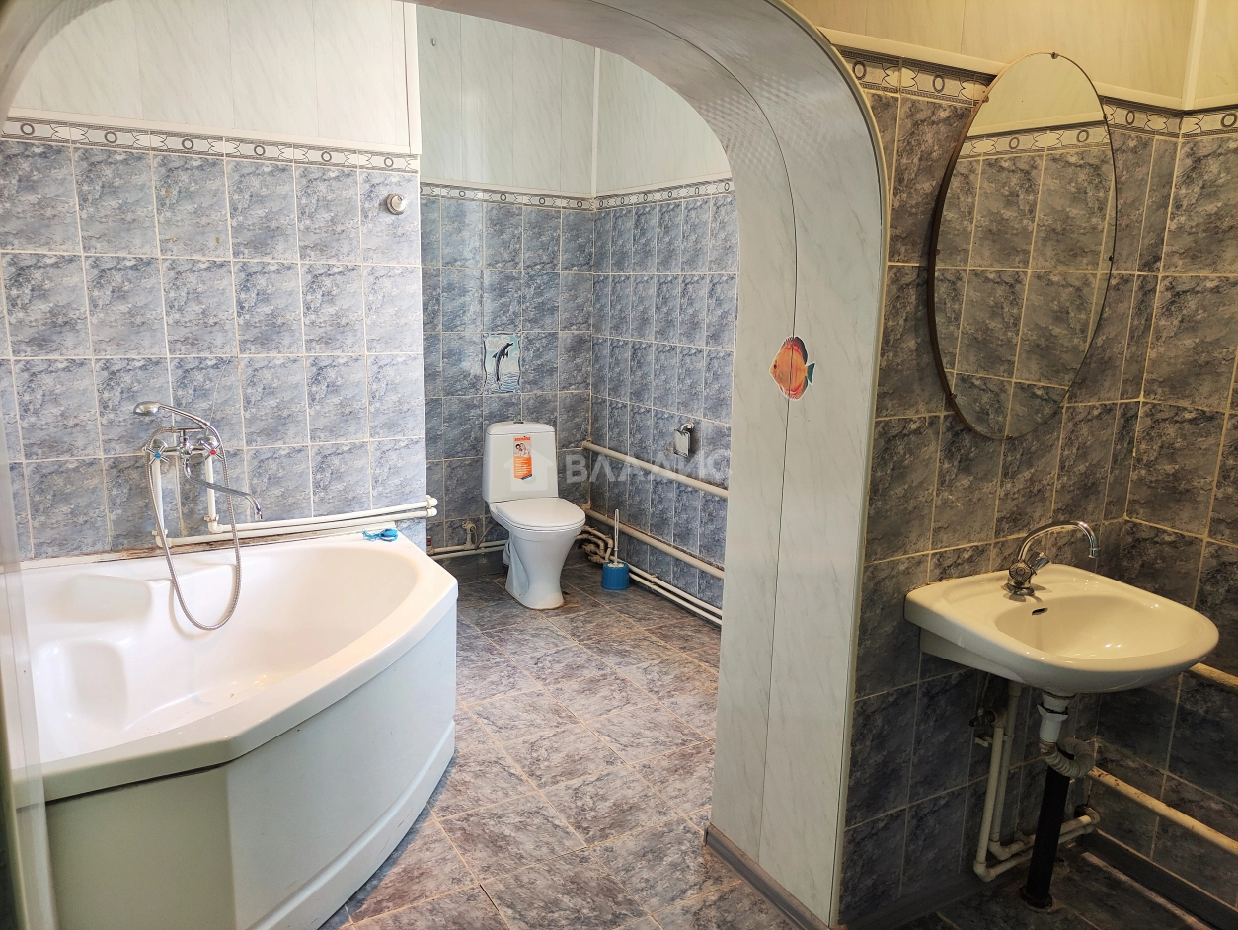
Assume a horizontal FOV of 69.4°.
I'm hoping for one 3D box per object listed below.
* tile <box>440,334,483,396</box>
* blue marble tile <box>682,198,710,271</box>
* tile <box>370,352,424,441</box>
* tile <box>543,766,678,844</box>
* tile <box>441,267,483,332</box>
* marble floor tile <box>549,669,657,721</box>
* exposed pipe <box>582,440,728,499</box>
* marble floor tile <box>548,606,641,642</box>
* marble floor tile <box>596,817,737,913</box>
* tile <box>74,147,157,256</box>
[{"bbox_3d":[-0.755,-0.486,4.339,0.200,0.300,0.010,-5,13,-27],"label":"tile"},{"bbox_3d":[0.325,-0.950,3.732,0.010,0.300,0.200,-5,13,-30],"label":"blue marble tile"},{"bbox_3d":[-0.783,-0.240,3.152,0.200,0.300,0.010,-5,13,-28],"label":"tile"},{"bbox_3d":[-0.022,0.952,2.509,0.300,0.010,0.300,-5,13,-30],"label":"tile"},{"bbox_3d":[-0.740,-0.777,4.238,0.200,0.300,0.010,-5,13,-30],"label":"tile"},{"bbox_3d":[-0.066,0.826,3.176,0.300,0.010,0.300,-5,13,-29],"label":"marble floor tile"},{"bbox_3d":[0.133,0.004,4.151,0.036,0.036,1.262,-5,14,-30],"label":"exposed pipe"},{"bbox_3d":[-0.106,0.689,3.817,0.300,0.010,0.300,-5,13,-30],"label":"marble floor tile"},{"bbox_3d":[0.130,1.011,2.269,0.300,0.010,0.300,-5,13,-30],"label":"marble floor tile"},{"bbox_3d":[-1.490,-0.776,2.663,0.200,0.300,0.010,-5,13,-27],"label":"tile"}]

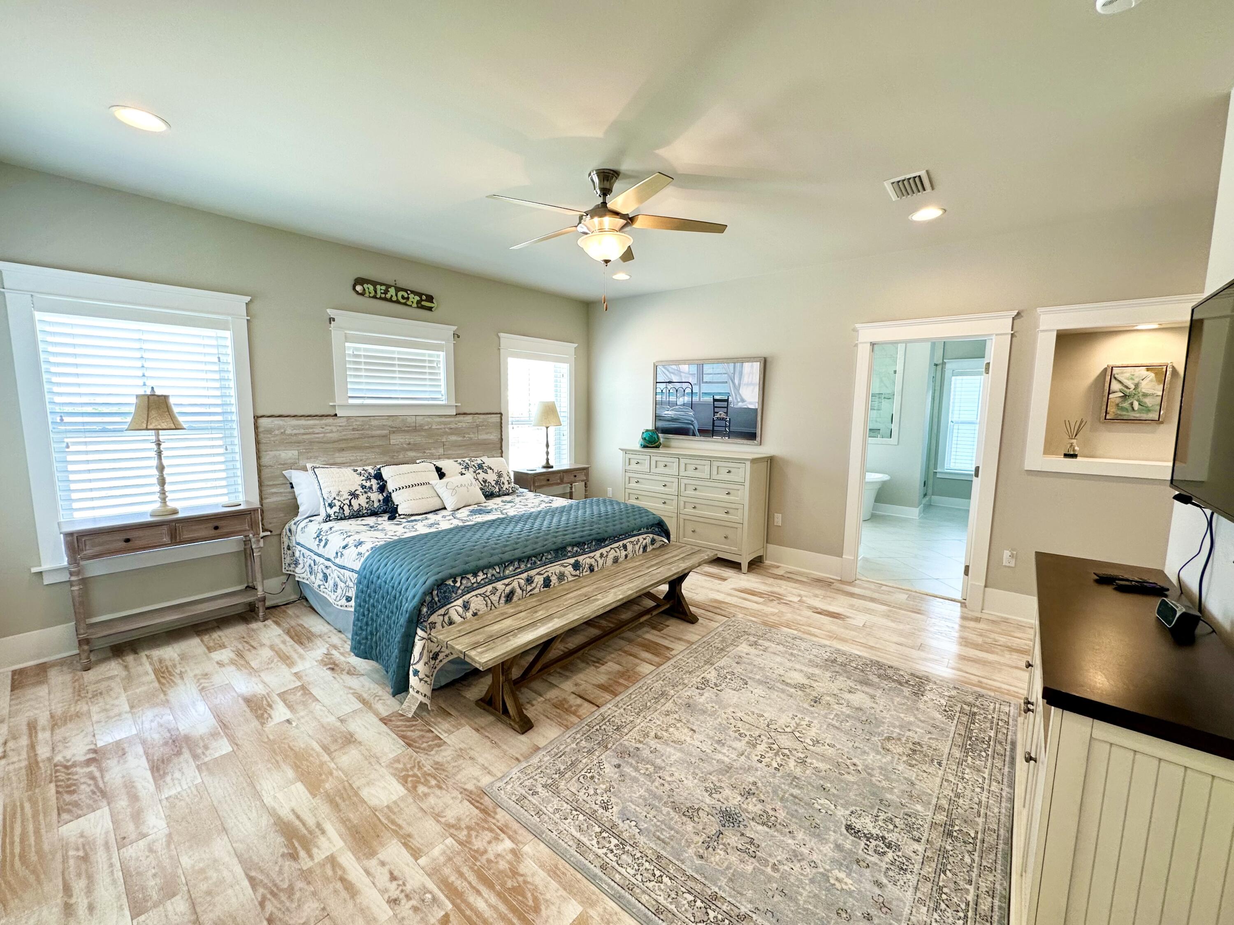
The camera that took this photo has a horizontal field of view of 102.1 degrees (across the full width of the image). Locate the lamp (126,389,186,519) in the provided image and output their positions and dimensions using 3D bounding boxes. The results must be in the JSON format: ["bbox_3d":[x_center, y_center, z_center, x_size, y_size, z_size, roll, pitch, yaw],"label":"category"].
[{"bbox_3d":[-2.846,-0.065,3.102,0.280,0.780,0.280,6,9,40],"label":"lamp"}]

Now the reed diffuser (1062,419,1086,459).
[{"bbox_3d":[3.068,-0.154,3.355,0.110,0.265,0.105,6,9,40],"label":"reed diffuser"}]

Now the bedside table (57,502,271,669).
[{"bbox_3d":[-2.806,0.720,3.156,0.330,0.793,0.901,6,9,39],"label":"bedside table"}]

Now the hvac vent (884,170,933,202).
[{"bbox_3d":[1.646,-1.552,2.813,0.206,0.018,0.305,6,9,40],"label":"hvac vent"}]

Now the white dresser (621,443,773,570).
[{"bbox_3d":[0.743,0.420,5.066,1.505,1.040,0.450,6,9,40],"label":"white dresser"}]

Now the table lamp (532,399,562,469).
[{"bbox_3d":[-0.765,-0.304,5.527,0.320,0.740,0.320,1,7,0],"label":"table lamp"}]

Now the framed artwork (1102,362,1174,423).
[{"bbox_3d":[3.499,-0.464,3.372,0.302,0.393,0.040,6,9,39],"label":"framed artwork"}]

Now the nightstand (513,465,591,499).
[{"bbox_3d":[-0.719,0.460,5.585,0.330,0.790,0.880,6,9,39],"label":"nightstand"}]

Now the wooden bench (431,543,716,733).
[{"bbox_3d":[-0.069,0.955,3.011,0.390,0.440,2.050,6,9,39],"label":"wooden bench"}]

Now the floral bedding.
[{"bbox_3d":[-1.004,0.706,3.816,2.050,0.635,2.170,6,9,39],"label":"floral bedding"}]

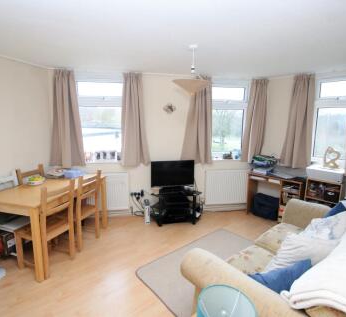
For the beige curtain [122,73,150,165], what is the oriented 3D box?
[{"bbox_3d":[-0.575,-0.597,3.038,0.450,1.417,0.130,-1,9,-9],"label":"beige curtain"}]

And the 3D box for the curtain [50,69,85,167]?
[{"bbox_3d":[-1.545,-0.552,2.854,0.460,1.370,0.140,-1,8,-9],"label":"curtain"}]

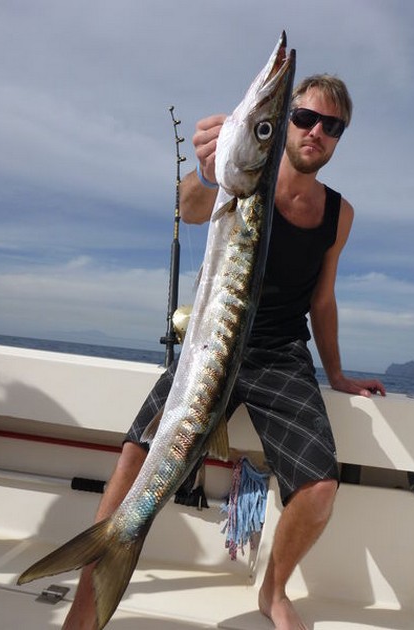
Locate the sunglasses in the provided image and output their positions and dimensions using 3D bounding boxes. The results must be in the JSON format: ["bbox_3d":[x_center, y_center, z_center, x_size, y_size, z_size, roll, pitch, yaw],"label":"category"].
[{"bbox_3d":[0.274,-0.478,1.297,0.145,0.050,0.130,15,9,2],"label":"sunglasses"}]

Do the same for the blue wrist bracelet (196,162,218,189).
[{"bbox_3d":[0.012,-0.263,0.920,0.068,0.064,0.016,2,-12,-11],"label":"blue wrist bracelet"}]

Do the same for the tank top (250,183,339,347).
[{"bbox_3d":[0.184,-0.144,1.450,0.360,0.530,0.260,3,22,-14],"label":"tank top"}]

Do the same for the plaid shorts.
[{"bbox_3d":[0.094,0.302,1.560,0.580,0.460,0.370,5,-5,6],"label":"plaid shorts"}]

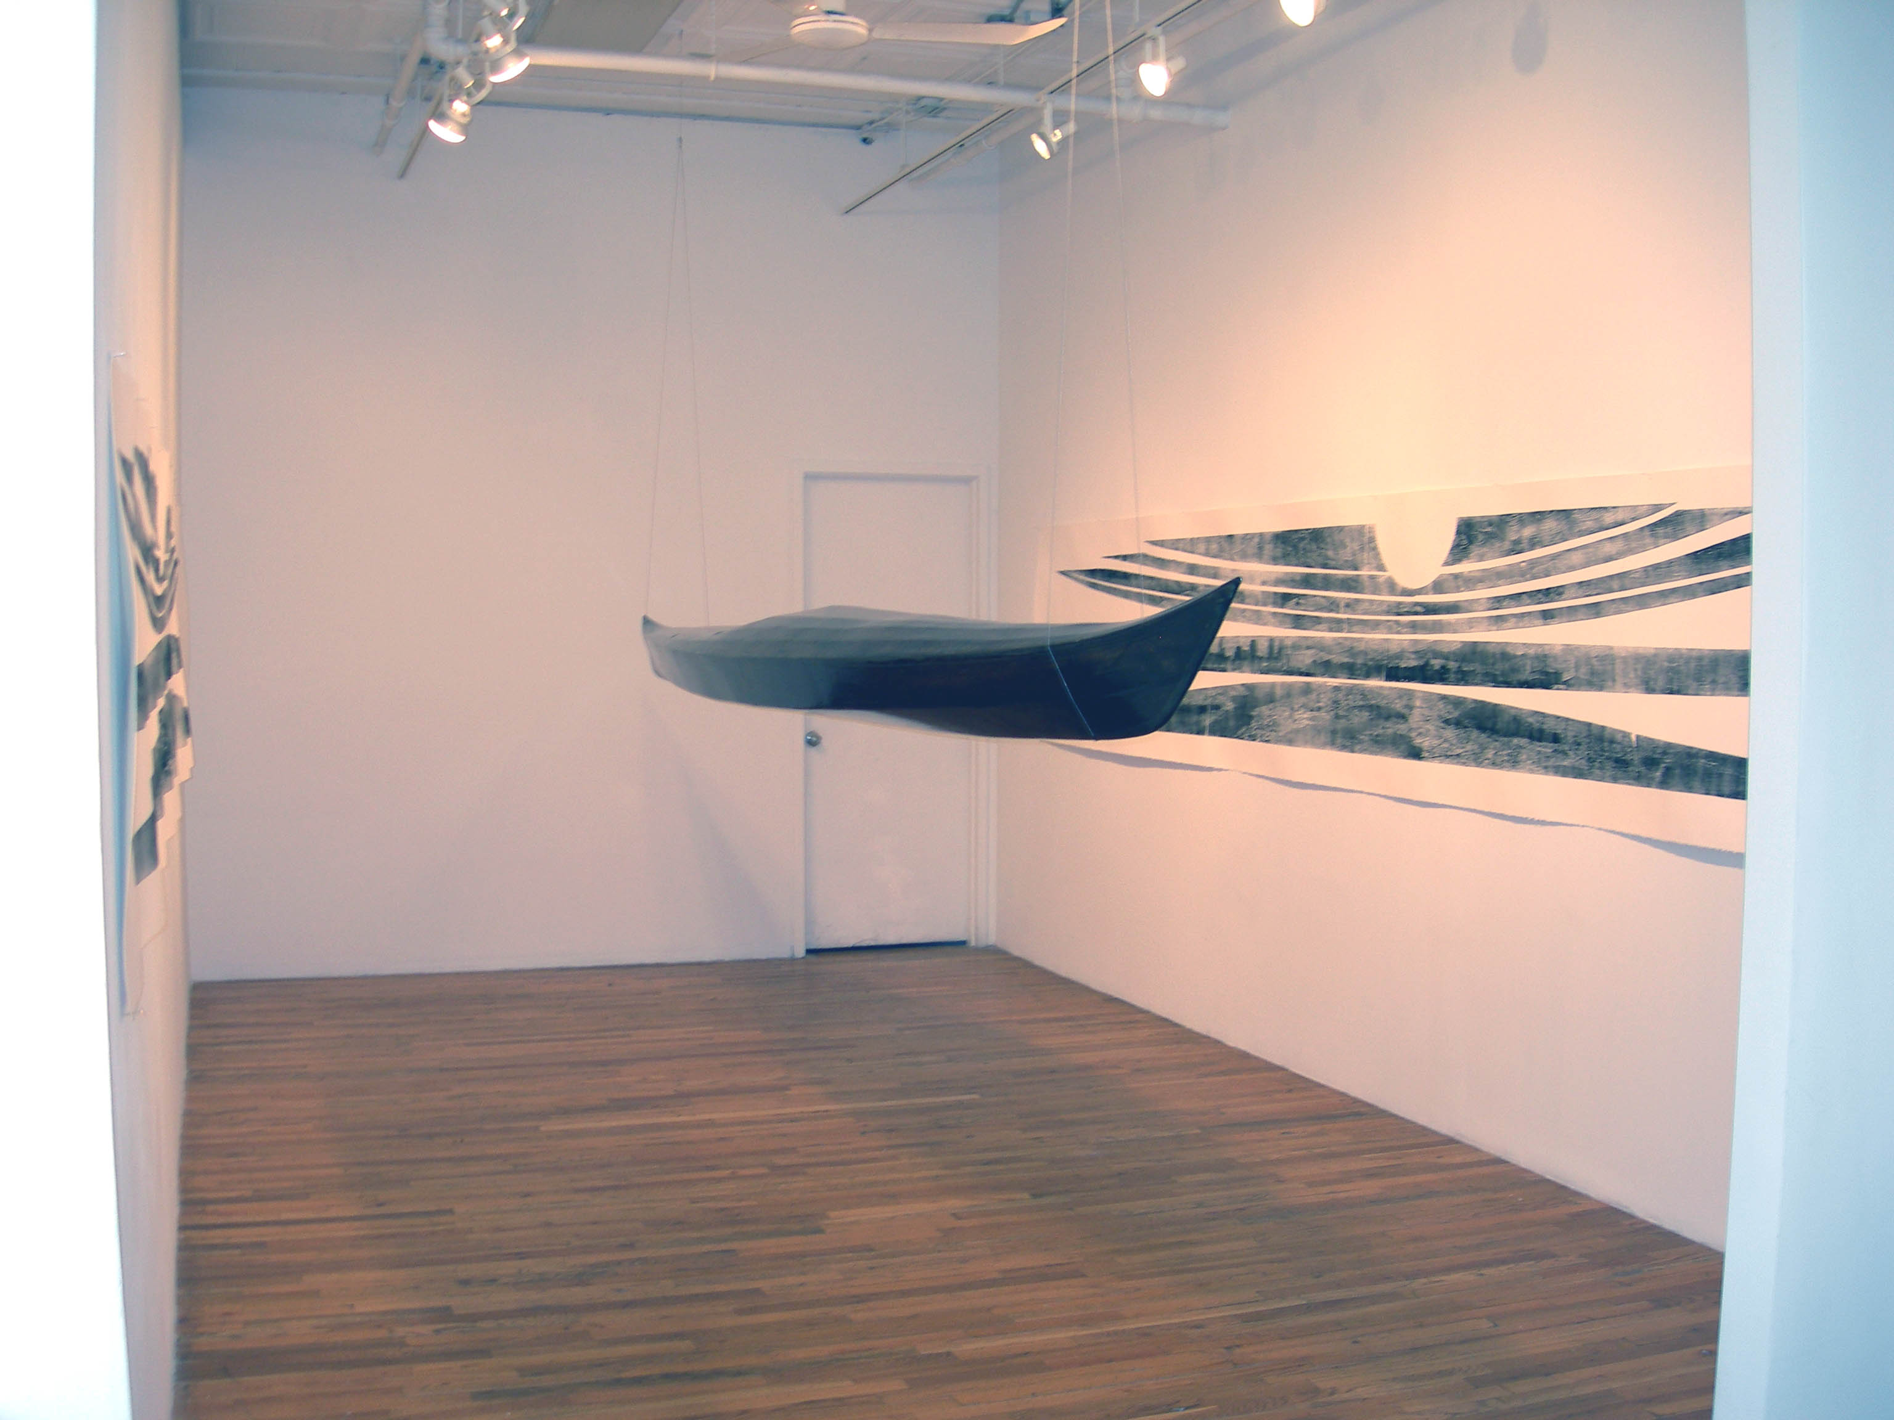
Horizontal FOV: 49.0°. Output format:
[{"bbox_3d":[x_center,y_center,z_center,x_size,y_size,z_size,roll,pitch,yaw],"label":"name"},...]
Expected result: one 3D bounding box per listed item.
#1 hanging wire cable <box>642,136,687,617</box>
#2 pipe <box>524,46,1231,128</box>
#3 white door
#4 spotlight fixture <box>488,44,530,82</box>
[{"bbox_3d":[-0.974,-1.157,7.200,0.140,1.661,0.060,-1,3,-20],"label":"hanging wire cable"},{"bbox_3d":[-0.155,-1.946,6.507,2.328,0.065,0.065,-1,3,-20],"label":"pipe"},{"bbox_3d":[-0.246,0.010,8.986,0.771,2.032,0.050,-1,3,-20],"label":"white door"},{"bbox_3d":[-1.169,-1.726,5.550,0.120,0.100,0.120,-38,21,-25],"label":"spotlight fixture"}]

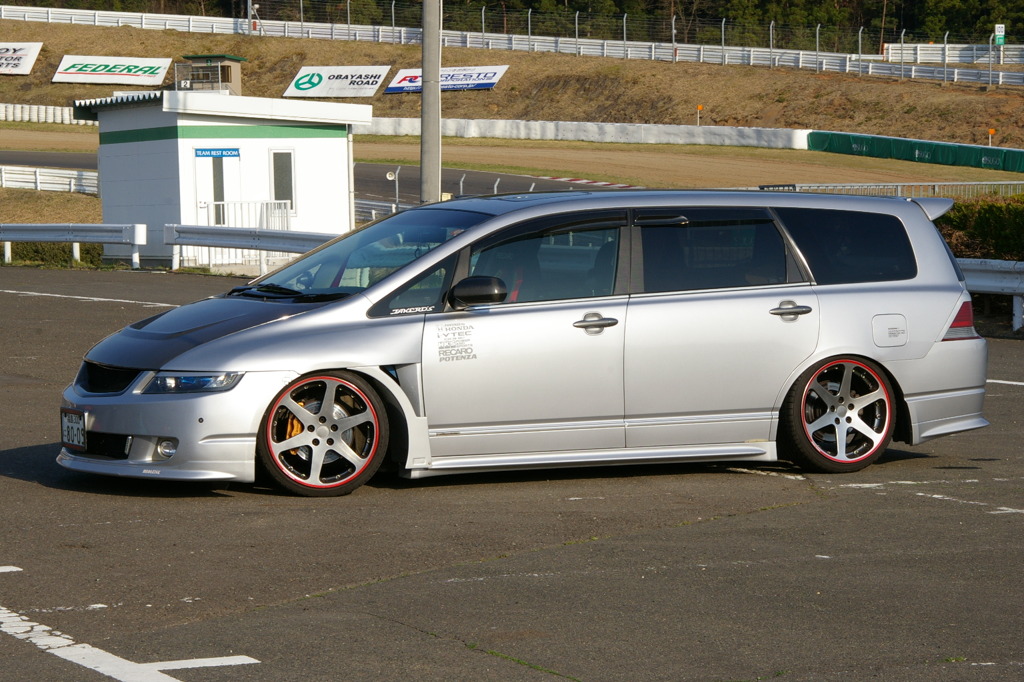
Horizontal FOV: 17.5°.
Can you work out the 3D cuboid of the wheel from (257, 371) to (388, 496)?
[{"bbox_3d":[-0.874,0.412,15.455,0.630,0.620,0.235,0,3,0],"label":"wheel"}]

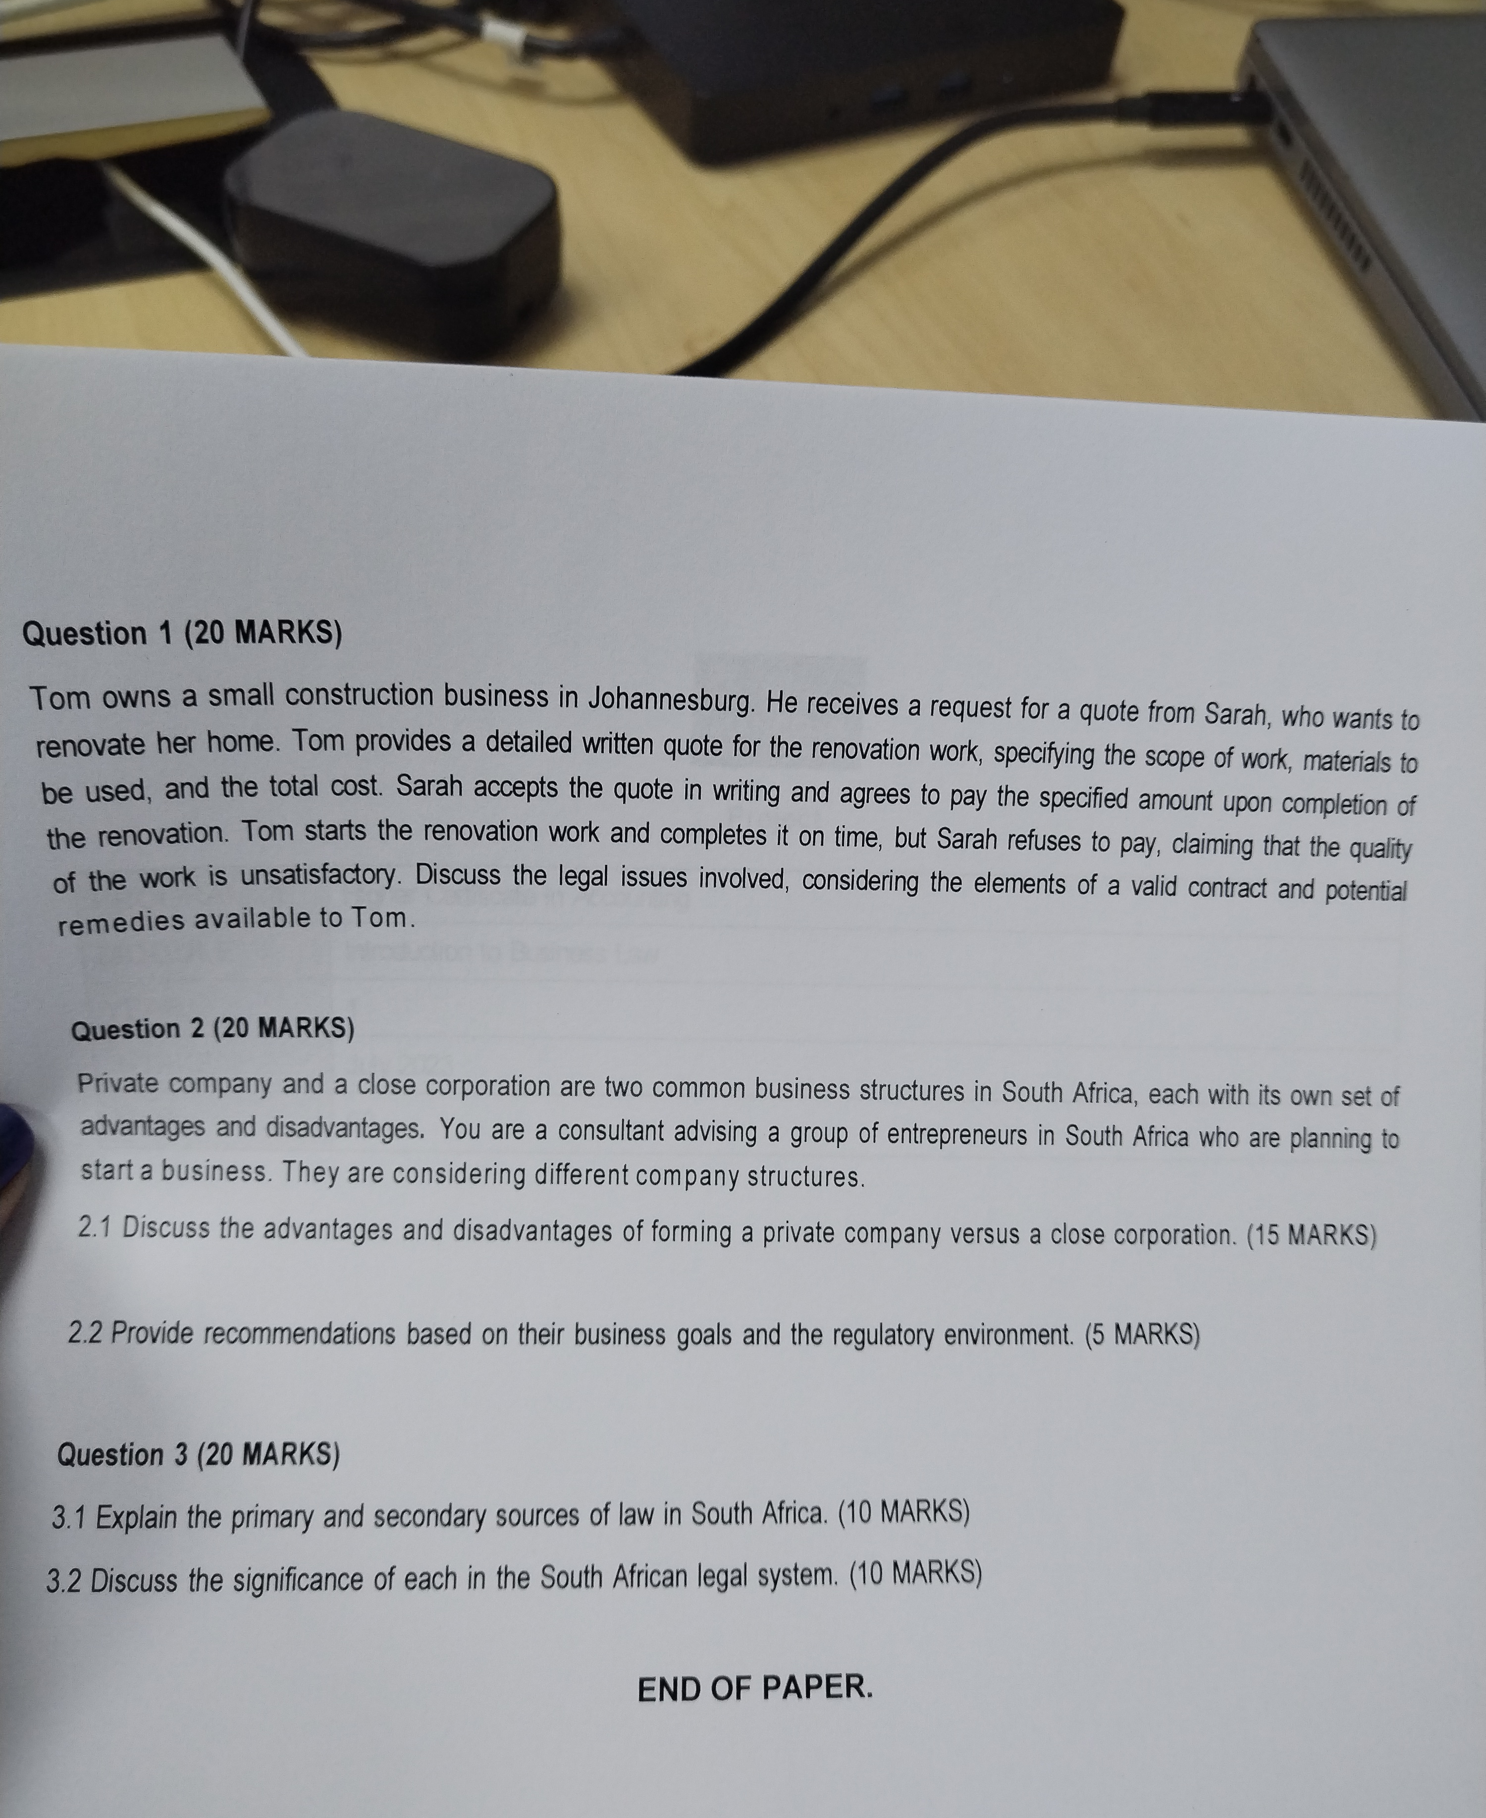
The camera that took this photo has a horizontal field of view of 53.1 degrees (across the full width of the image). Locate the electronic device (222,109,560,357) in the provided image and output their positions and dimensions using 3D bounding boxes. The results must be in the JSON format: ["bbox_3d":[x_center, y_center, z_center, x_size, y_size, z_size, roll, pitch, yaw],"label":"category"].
[{"bbox_3d":[-0.092,-0.181,0.397,0.079,0.027,0.051,23,58,10],"label":"electronic device"}]

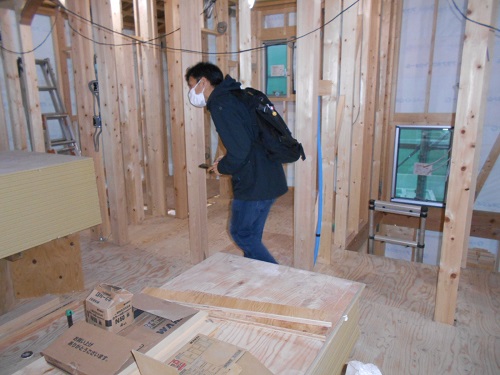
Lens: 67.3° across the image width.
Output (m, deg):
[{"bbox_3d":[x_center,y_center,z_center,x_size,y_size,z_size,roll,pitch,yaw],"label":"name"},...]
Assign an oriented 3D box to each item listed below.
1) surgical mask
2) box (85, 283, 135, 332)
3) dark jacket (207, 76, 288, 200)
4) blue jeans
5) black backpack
[{"bbox_3d":[-0.308,-0.561,2.265,0.100,0.135,0.135,-17,6,15],"label":"surgical mask"},{"bbox_3d":[-0.589,0.492,1.569,0.132,0.155,0.125,7,13,35],"label":"box"},{"bbox_3d":[-0.015,-0.294,2.254,0.420,0.710,0.490,-5,9,18],"label":"dark jacket"},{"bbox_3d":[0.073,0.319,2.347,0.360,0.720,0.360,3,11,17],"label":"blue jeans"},{"bbox_3d":[0.120,-0.359,2.192,0.210,0.480,0.300,-29,1,20],"label":"black backpack"}]

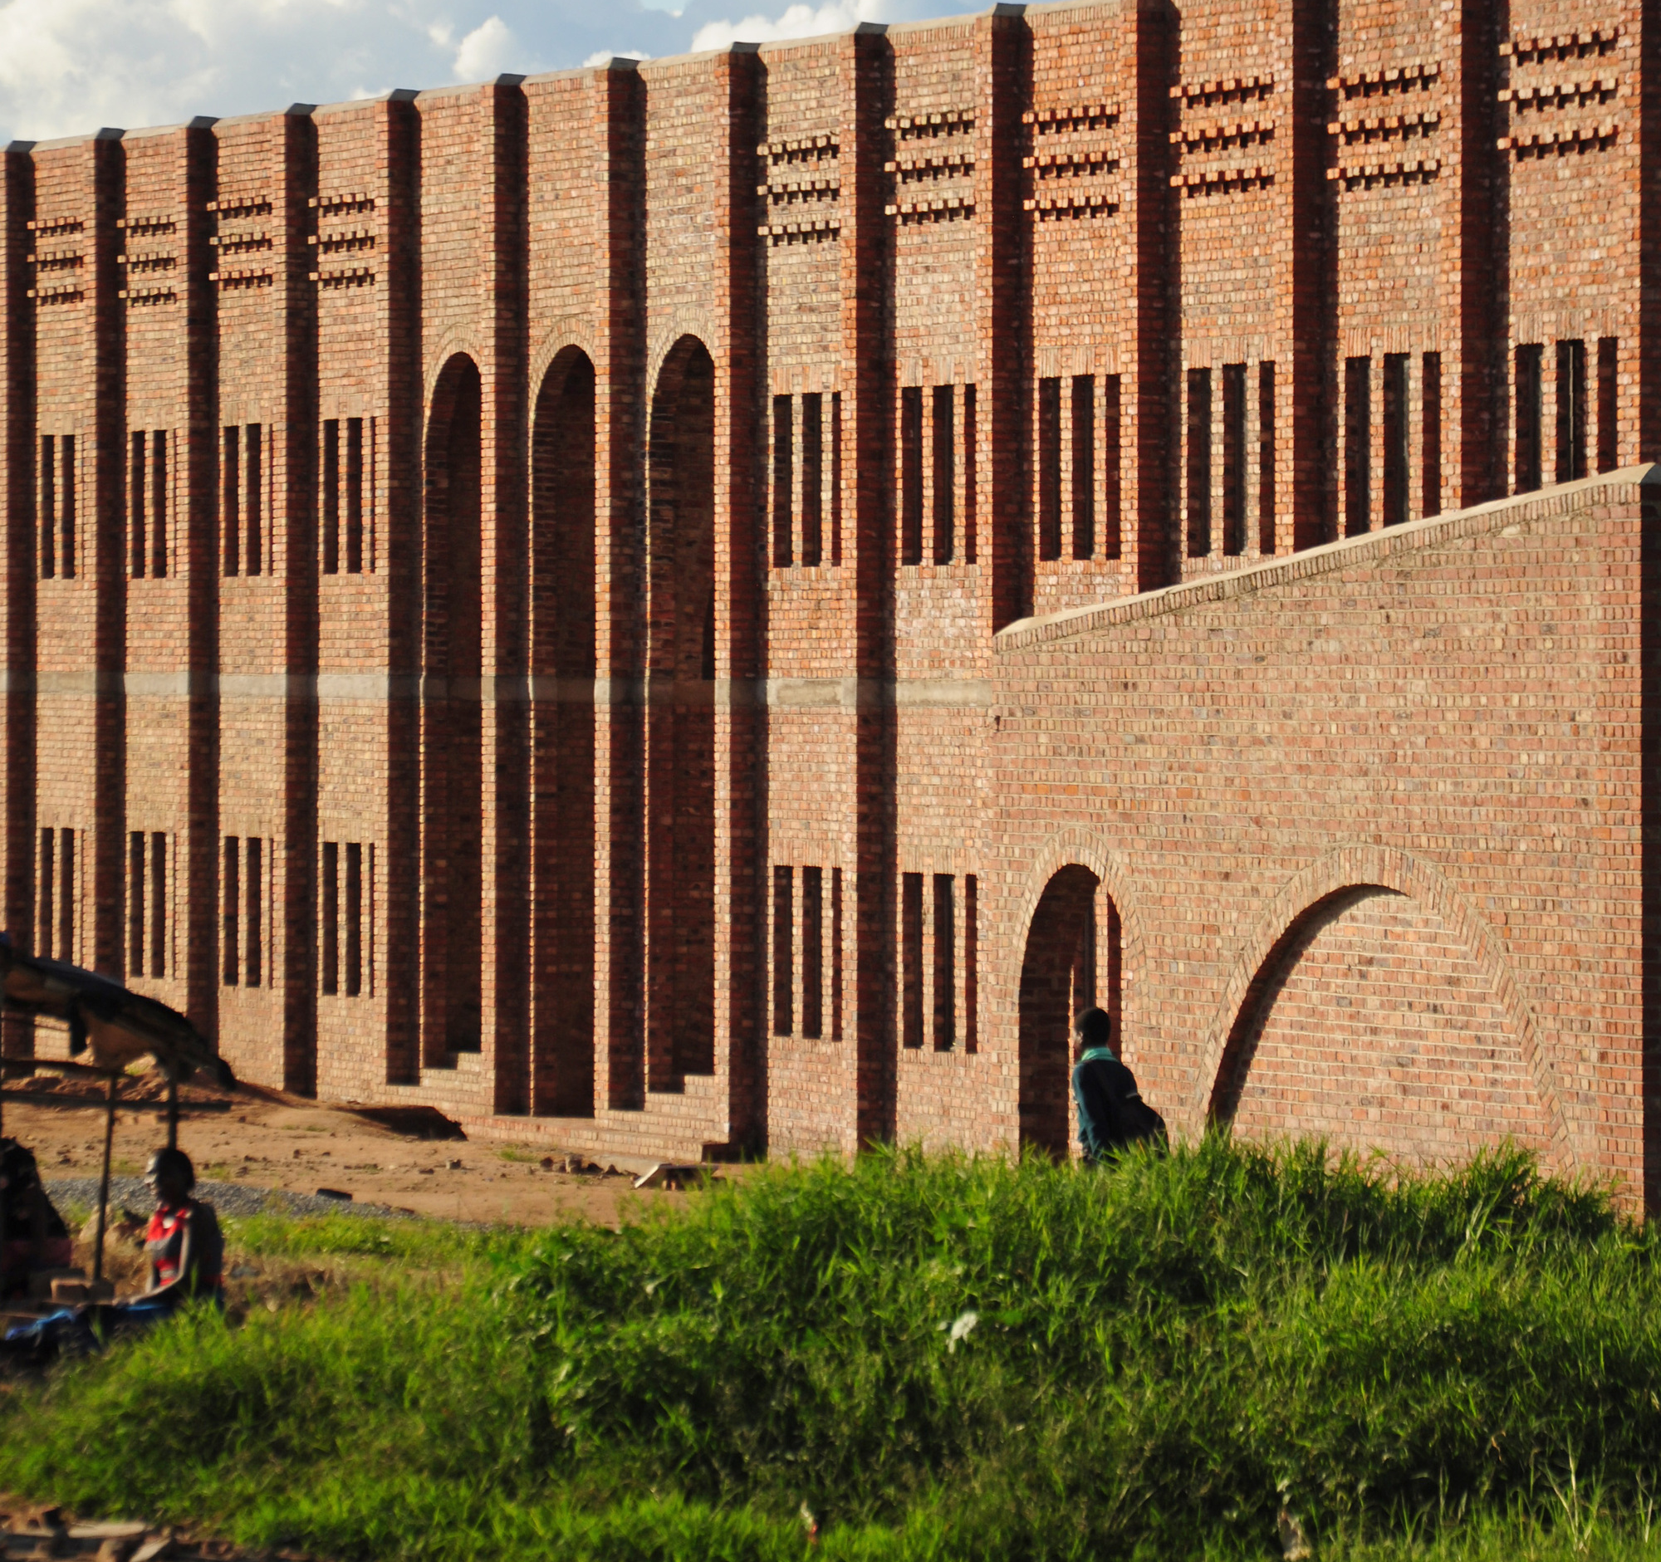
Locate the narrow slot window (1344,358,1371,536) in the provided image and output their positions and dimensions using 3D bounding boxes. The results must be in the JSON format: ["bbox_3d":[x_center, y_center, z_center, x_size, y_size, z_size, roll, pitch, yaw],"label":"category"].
[{"bbox_3d":[4.019,-2.434,81.101,0.200,1.440,0.445,0,1,-21],"label":"narrow slot window"}]

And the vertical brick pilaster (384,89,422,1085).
[{"bbox_3d":[-3.869,-1.670,96.735,0.222,8.760,0.345,0,1,-21],"label":"vertical brick pilaster"}]

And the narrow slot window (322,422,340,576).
[{"bbox_3d":[-4.787,-2.768,106.037,0.150,1.504,0.430,0,1,-21],"label":"narrow slot window"}]

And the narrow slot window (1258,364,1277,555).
[{"bbox_3d":[3.257,-2.335,78.917,0.120,1.397,0.419,0,1,-21],"label":"narrow slot window"}]

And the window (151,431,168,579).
[{"bbox_3d":[-6.774,-2.826,111.142,0.150,1.508,0.430,0,1,-21],"label":"window"}]

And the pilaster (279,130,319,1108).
[{"bbox_3d":[-5.203,-1.731,105.528,0.260,9.578,0.345,0,1,-21],"label":"pilaster"}]

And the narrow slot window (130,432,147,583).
[{"bbox_3d":[-6.970,-2.797,110.447,0.180,1.475,0.445,0,1,-21],"label":"narrow slot window"}]

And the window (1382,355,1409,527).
[{"bbox_3d":[4.054,-2.337,76.873,0.120,1.361,0.419,0,1,-21],"label":"window"}]

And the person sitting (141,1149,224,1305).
[{"bbox_3d":[-3.176,2.233,52.006,0.620,0.950,0.460,0,1,-20],"label":"person sitting"}]

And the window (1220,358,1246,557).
[{"bbox_3d":[2.881,-2.205,74.990,0.200,1.315,0.405,0,1,-21],"label":"window"}]

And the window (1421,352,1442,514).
[{"bbox_3d":[4.511,-2.416,79.847,0.150,1.450,0.430,0,1,-21],"label":"window"}]

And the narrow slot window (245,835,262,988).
[{"bbox_3d":[-5.628,1.298,107.084,0.180,1.475,0.445,0,1,-21],"label":"narrow slot window"}]

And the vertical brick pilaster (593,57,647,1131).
[{"bbox_3d":[-1.905,-1.711,97.136,0.260,9.400,0.345,0,1,-21],"label":"vertical brick pilaster"}]

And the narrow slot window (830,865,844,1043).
[{"bbox_3d":[0.163,1.487,93.367,0.150,1.495,0.430,0,1,-21],"label":"narrow slot window"}]

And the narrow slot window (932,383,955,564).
[{"bbox_3d":[0.948,-2.380,84.840,0.120,1.395,0.419,0,1,-21],"label":"narrow slot window"}]

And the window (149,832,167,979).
[{"bbox_3d":[-6.564,1.246,108.139,0.200,1.439,0.445,0,1,-21],"label":"window"}]

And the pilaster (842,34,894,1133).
[{"bbox_3d":[0.260,-1.409,86.150,0.222,9.033,0.345,0,1,-21],"label":"pilaster"}]

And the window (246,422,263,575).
[{"bbox_3d":[-4.971,-2.470,95.889,0.200,1.315,0.405,0,1,-21],"label":"window"}]

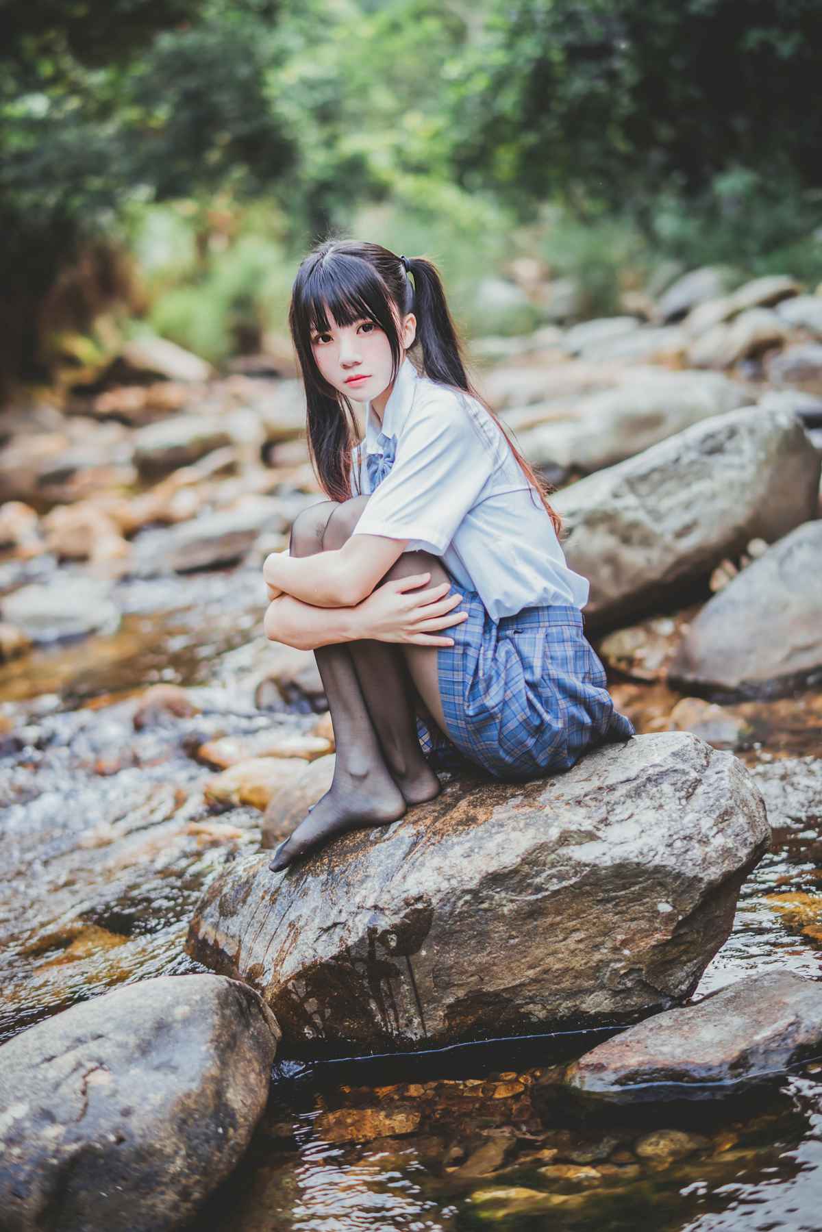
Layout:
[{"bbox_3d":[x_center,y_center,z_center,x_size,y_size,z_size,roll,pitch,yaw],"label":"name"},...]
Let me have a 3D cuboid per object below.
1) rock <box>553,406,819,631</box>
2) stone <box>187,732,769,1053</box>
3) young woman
[{"bbox_3d":[0.610,-0.231,3.867,0.680,0.450,0.500,-4,14,-18],"label":"rock"},{"bbox_3d":[0.100,0.397,2.524,0.780,0.390,0.520,-3,13,-13],"label":"stone"},{"bbox_3d":[0.040,-0.114,2.406,0.520,0.830,0.420,-6,14,-24],"label":"young woman"}]

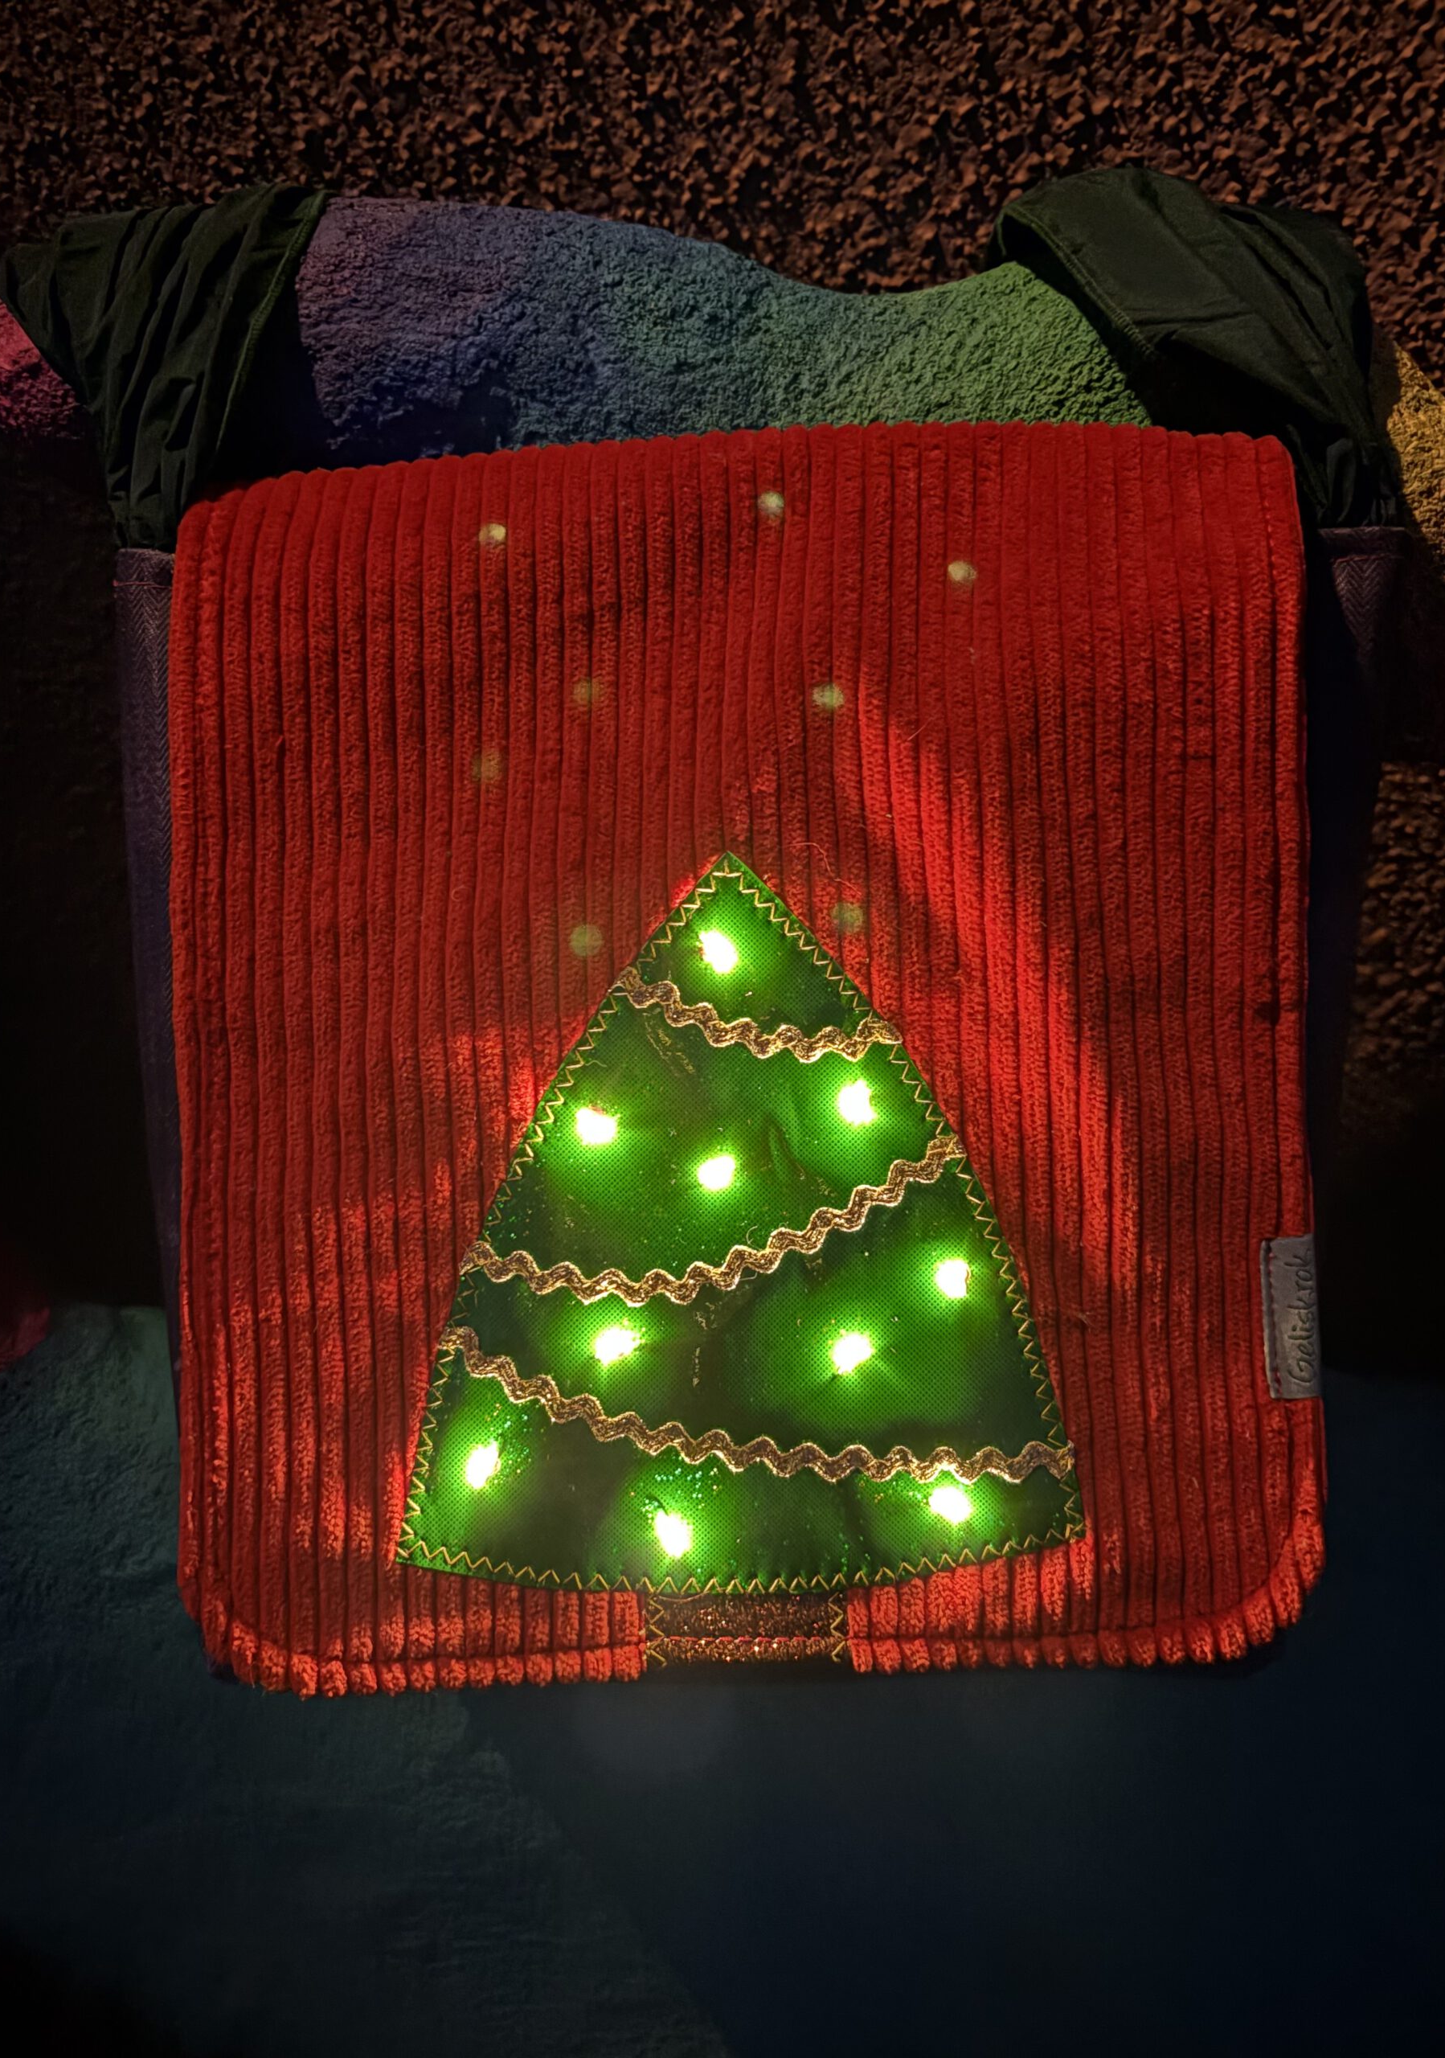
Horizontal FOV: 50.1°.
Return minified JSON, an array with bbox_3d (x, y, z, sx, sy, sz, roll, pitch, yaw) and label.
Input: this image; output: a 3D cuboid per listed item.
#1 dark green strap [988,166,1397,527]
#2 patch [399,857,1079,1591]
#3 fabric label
[{"bbox_3d":[0.137,-0.199,0.450,0.111,0.100,0.060,-1,-2,0],"label":"dark green strap"},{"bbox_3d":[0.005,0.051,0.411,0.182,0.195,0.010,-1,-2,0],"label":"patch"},{"bbox_3d":[0.151,0.076,0.410,0.016,0.043,0.004,-1,-2,0],"label":"fabric label"}]

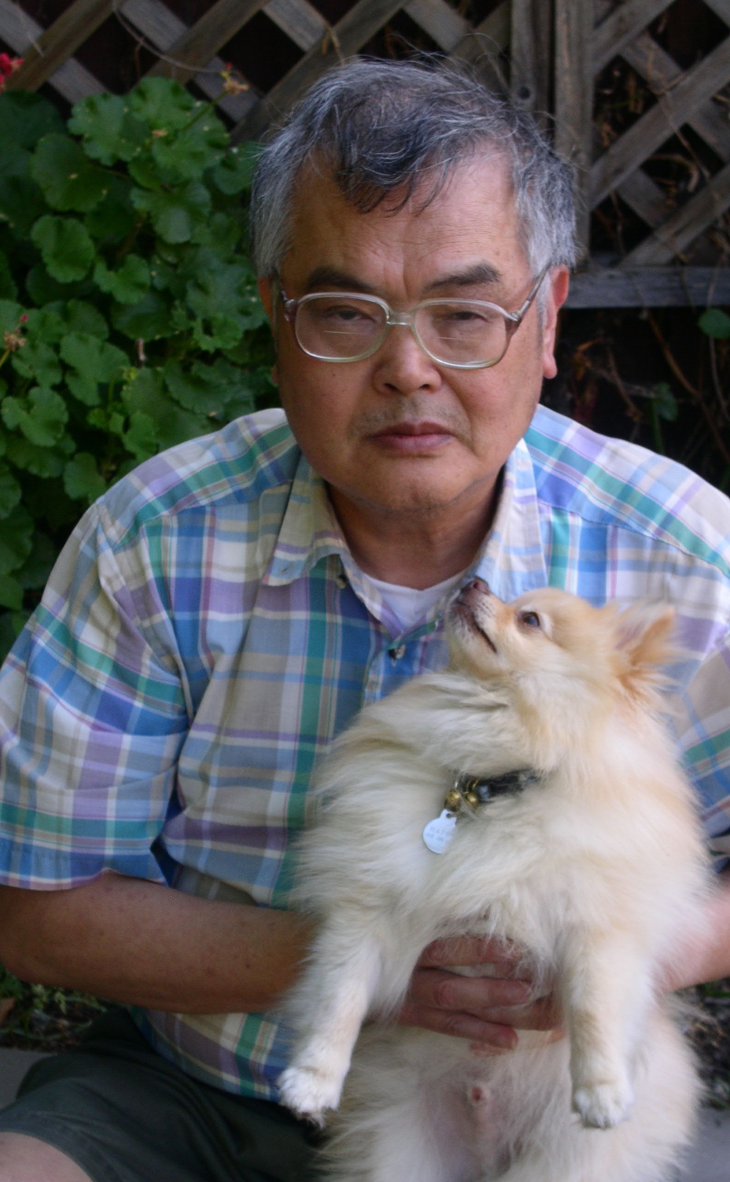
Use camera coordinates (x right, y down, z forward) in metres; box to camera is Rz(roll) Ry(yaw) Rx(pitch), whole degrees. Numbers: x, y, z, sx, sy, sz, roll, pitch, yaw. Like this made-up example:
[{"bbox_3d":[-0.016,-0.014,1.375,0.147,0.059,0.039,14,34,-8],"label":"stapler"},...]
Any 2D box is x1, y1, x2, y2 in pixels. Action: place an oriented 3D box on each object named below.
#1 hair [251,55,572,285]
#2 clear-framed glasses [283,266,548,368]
[{"bbox_3d":[0.031,-0.226,1.645,0.185,0.162,0.205,3,22,4],"label":"hair"},{"bbox_3d":[0.026,-0.171,1.616,0.141,0.050,0.143,3,22,4],"label":"clear-framed glasses"}]

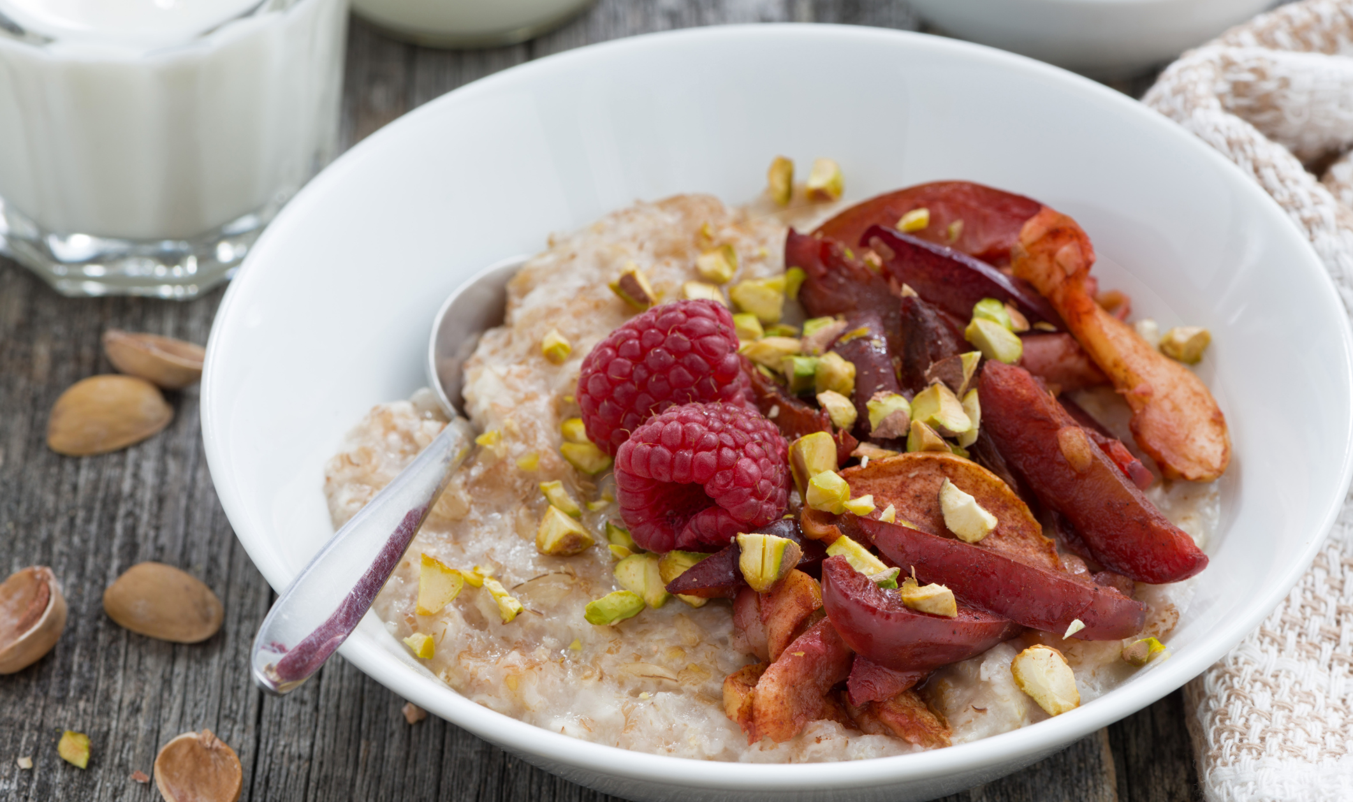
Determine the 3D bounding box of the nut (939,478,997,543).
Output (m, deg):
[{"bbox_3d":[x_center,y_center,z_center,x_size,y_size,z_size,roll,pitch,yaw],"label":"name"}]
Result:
[{"bbox_3d":[0.041,0.015,0.551,0.006,0.005,0.009,-30,60,-17],"label":"nut"}]

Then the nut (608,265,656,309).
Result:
[{"bbox_3d":[-0.007,-0.017,0.601,0.007,0.006,0.005,19,45,22],"label":"nut"}]

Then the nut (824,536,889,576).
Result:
[{"bbox_3d":[0.025,0.021,0.548,0.009,0.004,0.004,17,45,21],"label":"nut"}]

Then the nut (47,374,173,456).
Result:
[{"bbox_3d":[-0.092,0.001,0.637,0.020,0.009,0.013,-14,43,-13],"label":"nut"}]

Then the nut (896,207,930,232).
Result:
[{"bbox_3d":[0.036,-0.028,0.601,0.005,0.003,0.003,-16,43,-15],"label":"nut"}]

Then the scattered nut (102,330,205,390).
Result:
[{"bbox_3d":[-0.084,-0.006,0.643,0.019,0.007,0.012,7,21,11],"label":"scattered nut"}]

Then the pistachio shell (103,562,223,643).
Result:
[{"bbox_3d":[-0.079,0.029,0.604,0.019,0.009,0.012,13,43,16],"label":"pistachio shell"}]

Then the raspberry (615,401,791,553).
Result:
[{"bbox_3d":[0.004,0.011,0.560,0.025,0.020,0.021,-12,42,-11],"label":"raspberry"}]

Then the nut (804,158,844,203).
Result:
[{"bbox_3d":[0.023,-0.035,0.622,0.006,0.006,0.005,-2,41,0],"label":"nut"}]

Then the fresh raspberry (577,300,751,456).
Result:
[{"bbox_3d":[-0.002,-0.003,0.578,0.025,0.021,0.022,-16,42,-1],"label":"fresh raspberry"}]

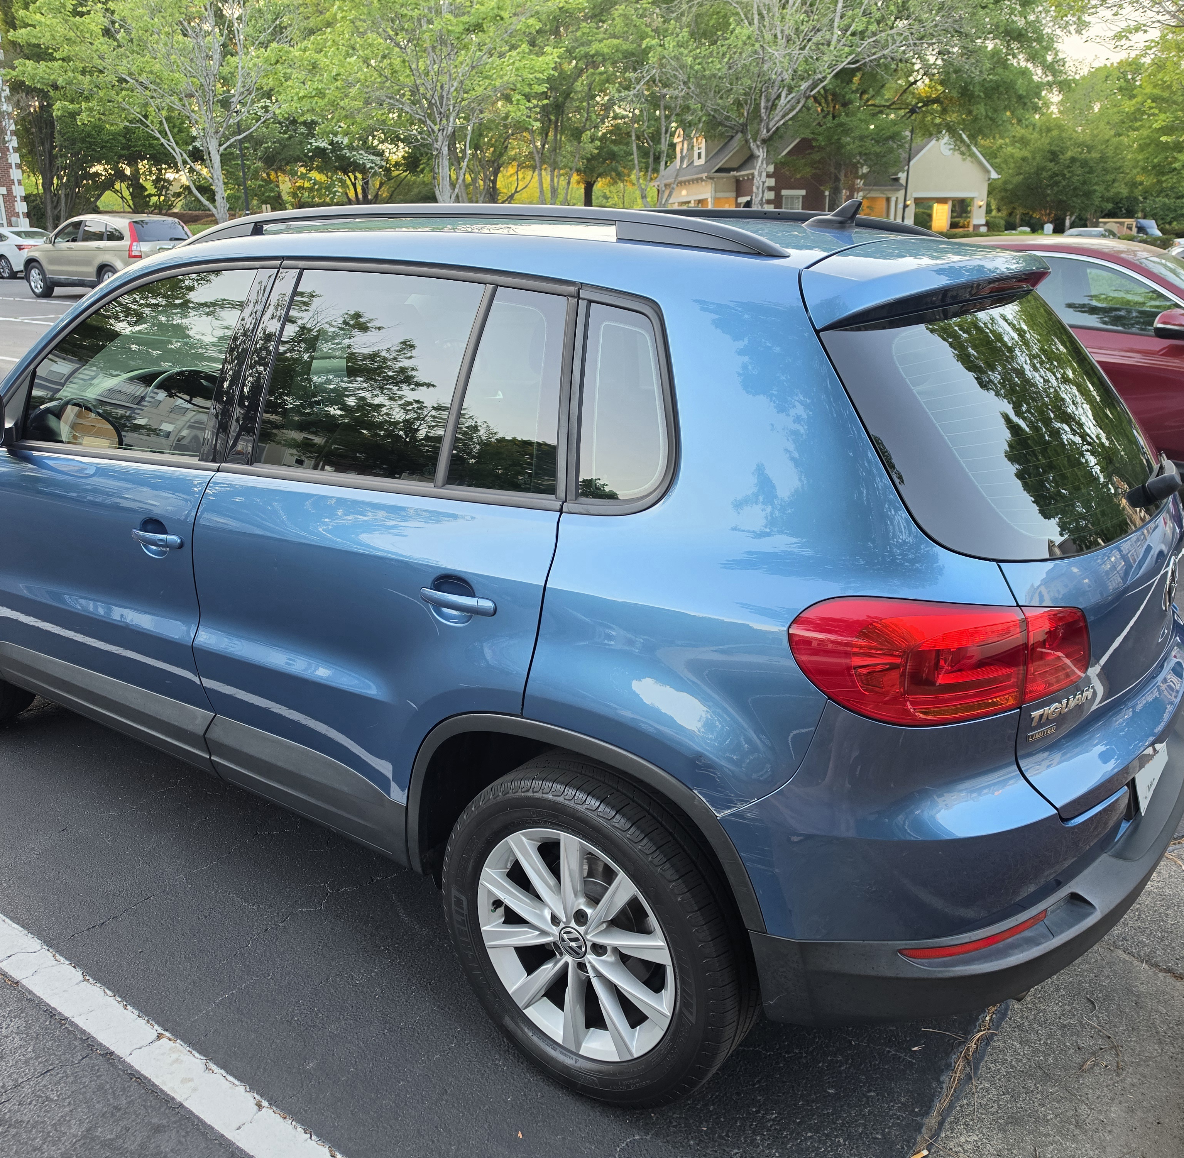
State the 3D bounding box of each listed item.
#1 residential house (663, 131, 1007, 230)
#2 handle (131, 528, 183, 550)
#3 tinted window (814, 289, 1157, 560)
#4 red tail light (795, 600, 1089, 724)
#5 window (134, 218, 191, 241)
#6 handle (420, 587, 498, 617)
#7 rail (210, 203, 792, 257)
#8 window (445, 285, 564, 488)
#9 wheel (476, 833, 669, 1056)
[{"bbox_3d":[10.729,-19.253,50.000,14.000,6.000,10.000,0,19,-5],"label":"residential house"},{"bbox_3d":[-1.036,-0.095,2.433,0.200,0.036,0.050,14,22,32],"label":"handle"},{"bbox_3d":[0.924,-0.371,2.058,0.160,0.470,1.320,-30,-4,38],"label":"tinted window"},{"bbox_3d":[0.528,0.102,1.583,0.375,0.180,0.290,14,22,32],"label":"red tail light"},{"bbox_3d":[-8.509,-6.898,20.300,0.090,0.480,1.200,-16,5,37],"label":"window"},{"bbox_3d":[-0.251,0.044,1.912,0.190,0.036,0.050,14,22,32],"label":"handle"},{"bbox_3d":[-0.329,-0.720,2.110,1.620,0.095,0.060,14,22,32],"label":"rail"},{"bbox_3d":[-0.133,-0.333,1.836,0.260,0.375,0.035,11,1,32],"label":"window"},{"bbox_3d":[0.005,0.685,2.045,0.472,0.472,0.180,14,22,32],"label":"wheel"}]

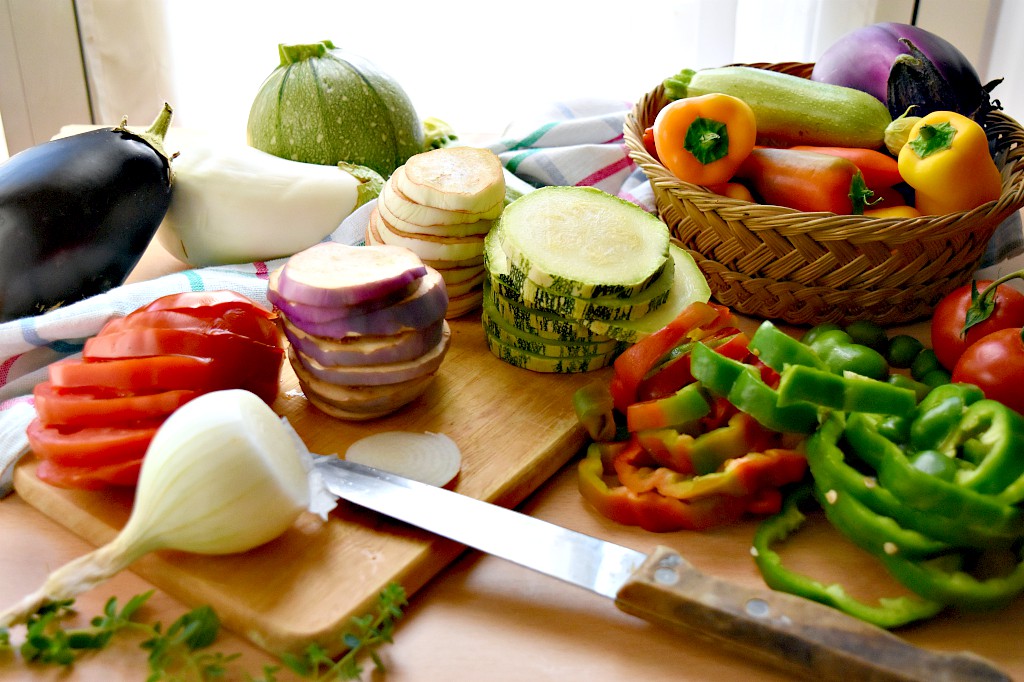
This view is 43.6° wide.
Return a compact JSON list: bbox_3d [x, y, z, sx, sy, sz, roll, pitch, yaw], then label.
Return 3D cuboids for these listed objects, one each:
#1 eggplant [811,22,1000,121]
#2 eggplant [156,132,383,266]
[{"bbox_3d":[0.244,-0.160,0.811,0.092,0.084,0.114,-25,37,-39],"label":"eggplant"},{"bbox_3d":[-0.146,-0.088,0.776,0.140,0.074,0.077,-13,30,-24],"label":"eggplant"}]

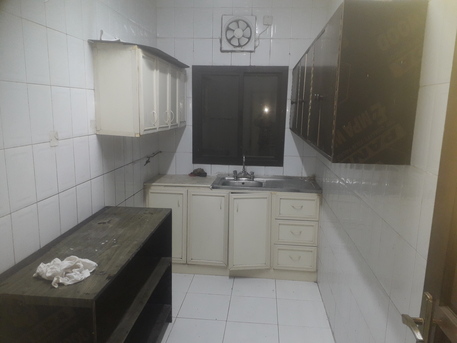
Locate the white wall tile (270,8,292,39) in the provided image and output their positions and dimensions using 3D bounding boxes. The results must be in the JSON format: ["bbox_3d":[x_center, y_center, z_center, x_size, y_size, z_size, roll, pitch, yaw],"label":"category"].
[{"bbox_3d":[0.538,-1.498,3.601,0.200,0.300,0.010,2,10,6],"label":"white wall tile"}]

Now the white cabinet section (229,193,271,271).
[{"bbox_3d":[0.237,0.553,3.665,0.423,0.761,0.490,2,10,5],"label":"white cabinet section"}]

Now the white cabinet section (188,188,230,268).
[{"bbox_3d":[-0.178,0.524,3.723,0.400,0.757,0.450,2,10,5],"label":"white cabinet section"}]

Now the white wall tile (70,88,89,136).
[{"bbox_3d":[-0.946,-0.370,2.268,0.015,0.300,0.200,2,10,5],"label":"white wall tile"}]

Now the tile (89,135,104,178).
[{"bbox_3d":[-0.932,-0.107,2.516,0.015,0.300,0.200,2,10,5],"label":"tile"}]

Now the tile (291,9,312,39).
[{"bbox_3d":[0.737,-1.490,3.582,0.200,0.300,0.010,2,10,6],"label":"tile"}]

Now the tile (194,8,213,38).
[{"bbox_3d":[-0.258,-1.540,3.710,0.200,0.303,0.012,2,10,5],"label":"tile"}]

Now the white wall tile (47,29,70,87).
[{"bbox_3d":[-0.963,-0.634,2.020,0.012,0.303,0.200,2,10,5],"label":"white wall tile"}]

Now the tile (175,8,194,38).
[{"bbox_3d":[-0.457,-1.547,3.728,0.200,0.303,0.012,2,10,5],"label":"tile"}]

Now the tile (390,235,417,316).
[{"bbox_3d":[0.714,0.426,1.454,0.012,0.303,0.200,2,10,5],"label":"tile"}]

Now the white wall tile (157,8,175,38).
[{"bbox_3d":[-0.649,-1.544,3.717,0.188,0.300,0.010,2,10,6],"label":"white wall tile"}]

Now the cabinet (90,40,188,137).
[{"bbox_3d":[-0.677,-0.668,3.104,0.320,0.615,1.445,2,10,6],"label":"cabinet"}]

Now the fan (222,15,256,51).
[{"bbox_3d":[0.113,-1.410,3.659,0.350,0.350,0.090,2,10,5],"label":"fan"}]

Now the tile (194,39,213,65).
[{"bbox_3d":[-0.264,-1.233,3.733,0.200,0.300,0.010,2,10,6],"label":"tile"}]

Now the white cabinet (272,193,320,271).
[{"bbox_3d":[0.678,0.579,3.741,0.455,0.840,0.480,2,10,5],"label":"white cabinet"}]

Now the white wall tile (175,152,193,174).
[{"bbox_3d":[-0.487,-0.060,3.966,0.200,0.300,0.010,2,10,6],"label":"white wall tile"}]

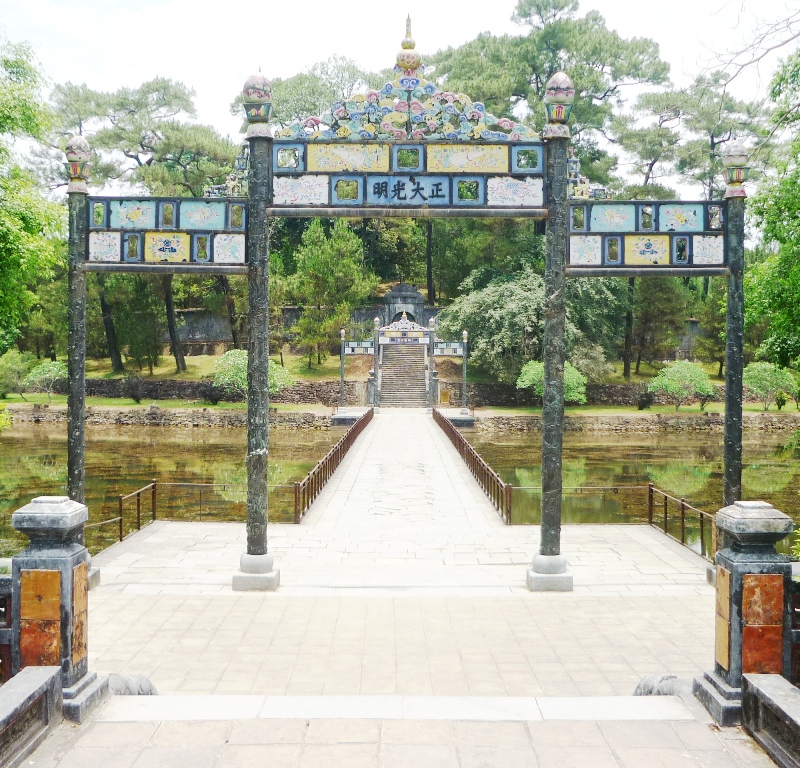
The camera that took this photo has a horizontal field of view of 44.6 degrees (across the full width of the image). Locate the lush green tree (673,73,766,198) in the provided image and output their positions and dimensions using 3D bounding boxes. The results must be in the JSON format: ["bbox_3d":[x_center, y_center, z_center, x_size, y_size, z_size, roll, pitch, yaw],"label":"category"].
[{"bbox_3d":[30.438,-16.434,93.000,9.000,26.000,9.000,0,1,0],"label":"lush green tree"}]

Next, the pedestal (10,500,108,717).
[{"bbox_3d":[-1.628,1.024,4.570,0.380,0.990,0.380,0,1,0],"label":"pedestal"}]

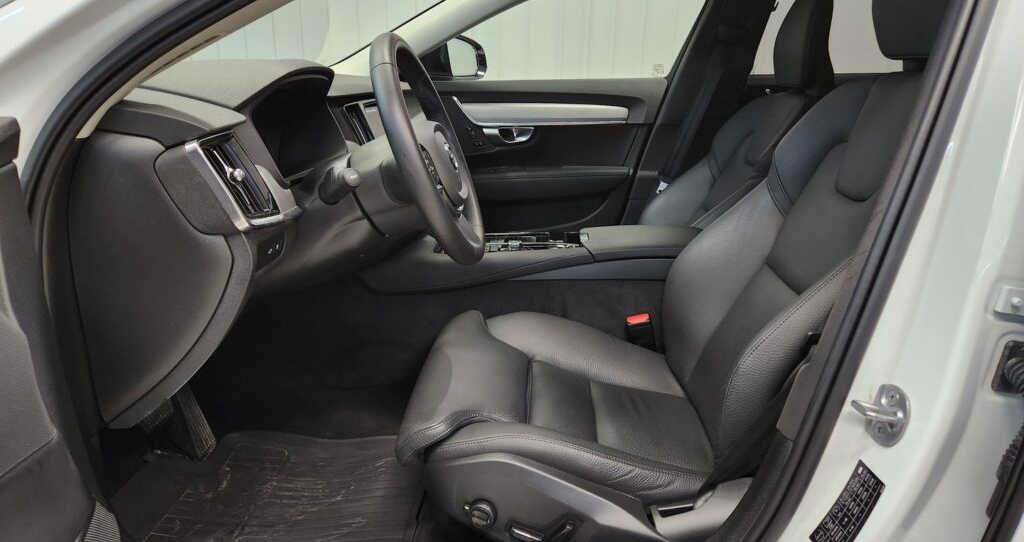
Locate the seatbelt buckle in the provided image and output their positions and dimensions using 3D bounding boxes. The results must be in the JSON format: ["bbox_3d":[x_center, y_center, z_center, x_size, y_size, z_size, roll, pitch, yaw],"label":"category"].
[{"bbox_3d":[0.254,0.120,1.330,0.047,0.080,0.030,-11,15,5],"label":"seatbelt buckle"}]

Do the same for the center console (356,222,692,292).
[{"bbox_3d":[0.085,-0.017,1.472,0.760,0.130,0.260,1,15,2],"label":"center console"}]

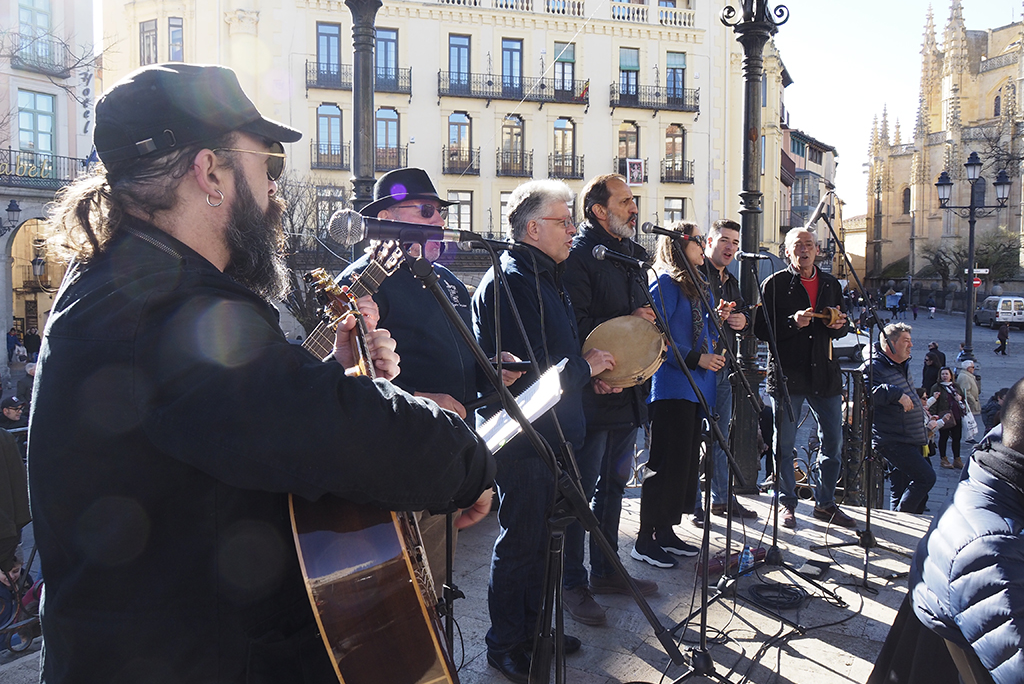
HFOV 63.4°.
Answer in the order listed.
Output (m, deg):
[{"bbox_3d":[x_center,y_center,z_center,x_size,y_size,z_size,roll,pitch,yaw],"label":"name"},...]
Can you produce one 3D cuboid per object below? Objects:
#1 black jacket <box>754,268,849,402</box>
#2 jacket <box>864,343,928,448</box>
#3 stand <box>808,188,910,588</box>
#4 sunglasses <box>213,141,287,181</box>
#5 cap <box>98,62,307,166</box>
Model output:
[{"bbox_3d":[1.695,-0.062,4.880,0.550,0.800,0.380,0,3,-2],"label":"black jacket"},{"bbox_3d":[2.451,0.349,5.300,0.380,0.660,0.520,2,3,40],"label":"jacket"},{"bbox_3d":[1.740,0.176,4.052,0.600,1.800,0.550,0,3,5],"label":"stand"},{"bbox_3d":[-0.400,-0.243,1.100,0.143,0.053,0.143,-2,4,-44],"label":"sunglasses"},{"bbox_3d":[-0.419,-0.310,1.130,0.275,0.135,0.185,-2,3,-33],"label":"cap"}]

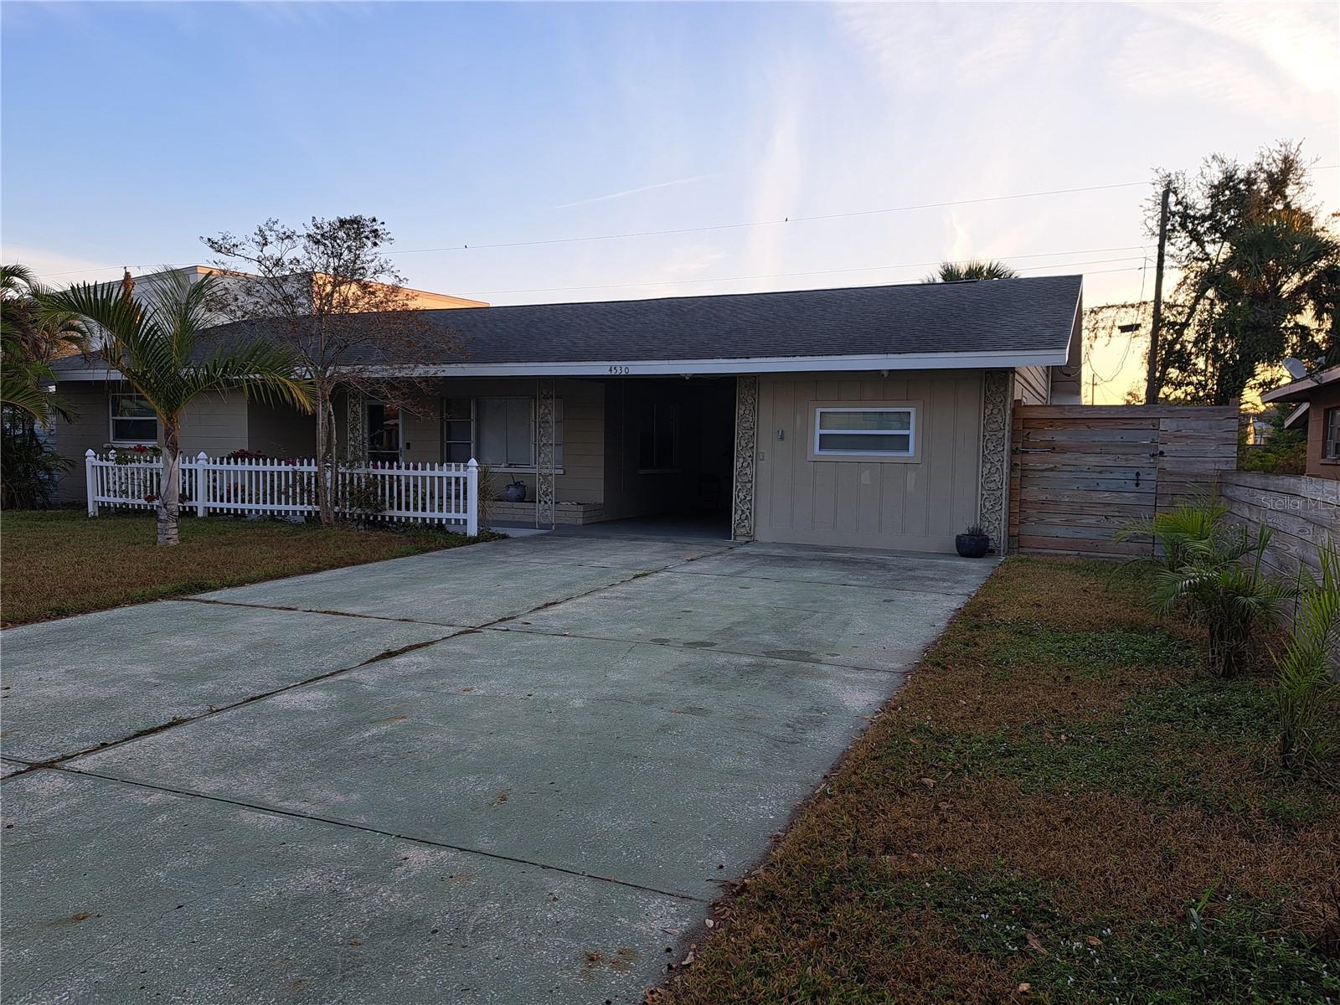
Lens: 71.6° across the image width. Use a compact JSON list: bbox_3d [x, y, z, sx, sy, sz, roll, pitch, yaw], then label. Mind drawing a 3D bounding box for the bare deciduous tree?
[{"bbox_3d":[-5.164,-1.997,14.080,3.800,4.631,3.600,0,4,-20],"label":"bare deciduous tree"}]

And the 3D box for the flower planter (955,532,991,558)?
[{"bbox_3d":[3.870,0.552,11.866,0.416,0.285,0.416,2,4,18],"label":"flower planter"}]

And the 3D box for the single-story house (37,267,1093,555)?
[{"bbox_3d":[-1.726,-2.073,19.488,18.770,4.290,10.428,3,4,25],"label":"single-story house"}]

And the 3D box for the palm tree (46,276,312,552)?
[{"bbox_3d":[-6.070,-1.162,11.462,3.250,3.376,3.100,-1,4,-28],"label":"palm tree"}]

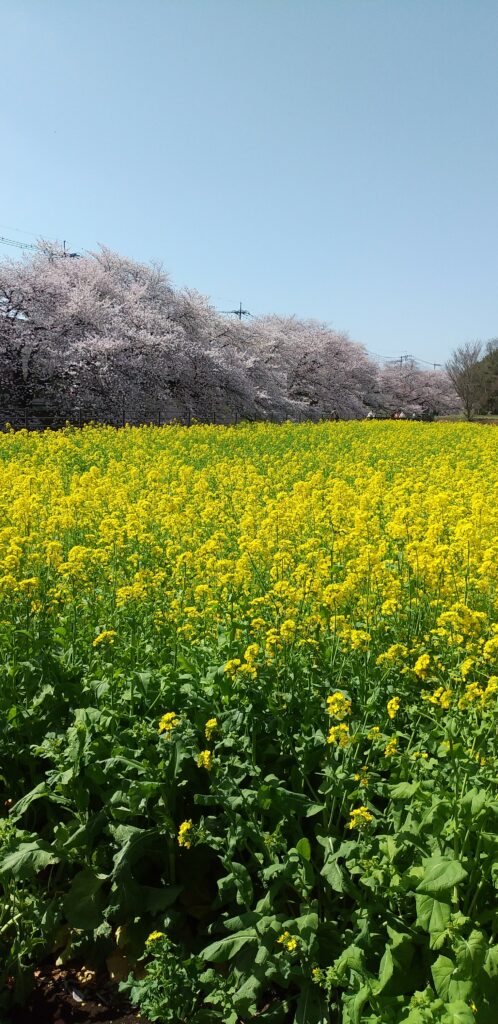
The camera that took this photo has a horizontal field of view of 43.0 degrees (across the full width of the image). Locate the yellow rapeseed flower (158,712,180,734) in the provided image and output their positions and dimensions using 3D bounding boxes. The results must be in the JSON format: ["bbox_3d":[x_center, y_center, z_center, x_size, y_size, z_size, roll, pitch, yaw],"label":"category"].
[{"bbox_3d":[-0.239,0.636,1.900,0.064,0.060,0.060,0,9,0],"label":"yellow rapeseed flower"}]

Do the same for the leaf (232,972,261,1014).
[{"bbox_3d":[-0.006,1.121,1.470,0.065,0.085,0.060,0,9,0],"label":"leaf"}]

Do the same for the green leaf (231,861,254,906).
[{"bbox_3d":[-0.016,0.941,1.600,0.062,0.110,0.055,0,9,0],"label":"green leaf"}]

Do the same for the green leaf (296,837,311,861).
[{"bbox_3d":[0.145,0.895,1.680,0.040,0.070,0.025,0,9,0],"label":"green leaf"}]

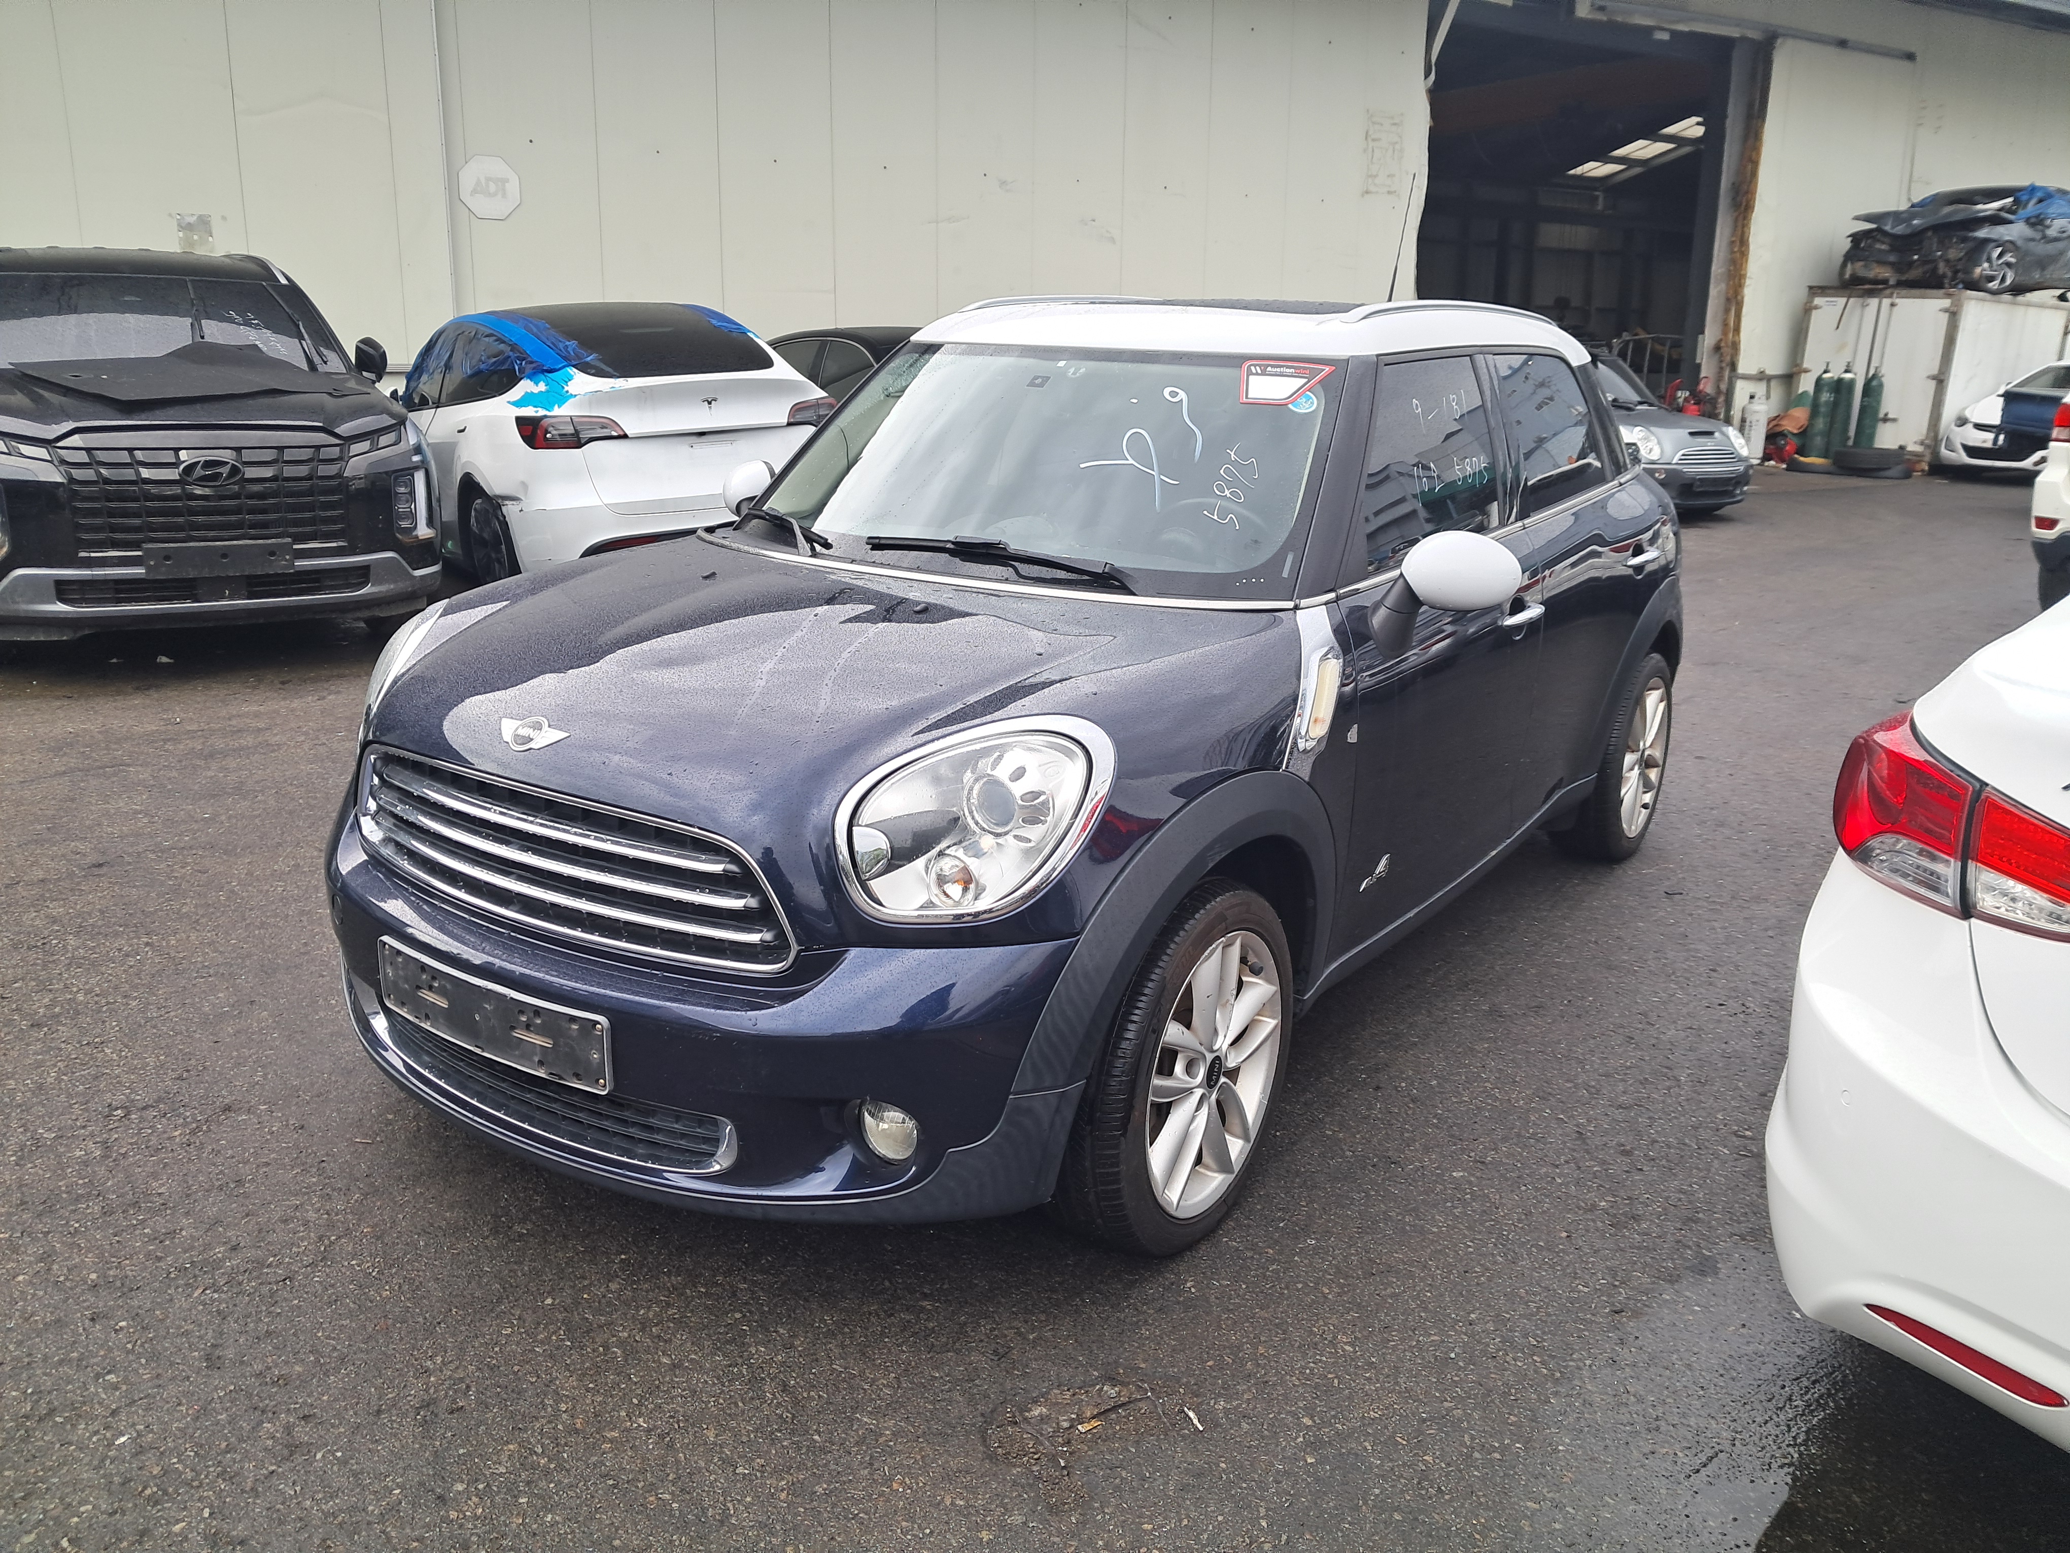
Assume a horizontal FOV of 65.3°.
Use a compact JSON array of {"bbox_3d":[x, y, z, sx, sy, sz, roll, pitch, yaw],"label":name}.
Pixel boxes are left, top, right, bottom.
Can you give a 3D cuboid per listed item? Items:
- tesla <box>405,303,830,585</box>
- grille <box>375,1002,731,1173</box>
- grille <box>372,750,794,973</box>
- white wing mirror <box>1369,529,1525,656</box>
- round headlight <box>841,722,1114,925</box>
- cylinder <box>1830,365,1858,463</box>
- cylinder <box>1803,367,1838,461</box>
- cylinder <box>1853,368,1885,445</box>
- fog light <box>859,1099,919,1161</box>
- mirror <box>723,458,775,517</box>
[{"bbox_3d":[-2.702,-2.079,9.832,1.960,1.624,4.750,-7,18,-28],"label":"tesla"},{"bbox_3d":[-0.800,0.461,2.498,0.870,0.110,0.110,11,18,32],"label":"grille"},{"bbox_3d":[-0.769,0.112,2.438,0.990,0.225,0.115,11,18,32],"label":"grille"},{"bbox_3d":[0.771,-0.340,2.994,0.205,0.235,0.190,11,18,32],"label":"white wing mirror"},{"bbox_3d":[-0.076,0.057,2.274,0.295,0.270,0.320,11,18,32],"label":"round headlight"},{"bbox_3d":[10.534,-4.708,21.023,0.235,1.303,0.235,9,17,25],"label":"cylinder"},{"bbox_3d":[10.323,-4.749,21.168,0.235,1.295,0.235,8,17,24],"label":"cylinder"},{"bbox_3d":[10.664,-4.576,20.649,0.235,1.254,0.235,9,17,25],"label":"cylinder"},{"bbox_3d":[-0.198,0.496,2.296,0.095,0.092,0.065,11,18,32],"label":"fog light"},{"bbox_3d":[-0.725,-0.642,3.959,0.205,0.235,0.190,11,18,32],"label":"mirror"}]

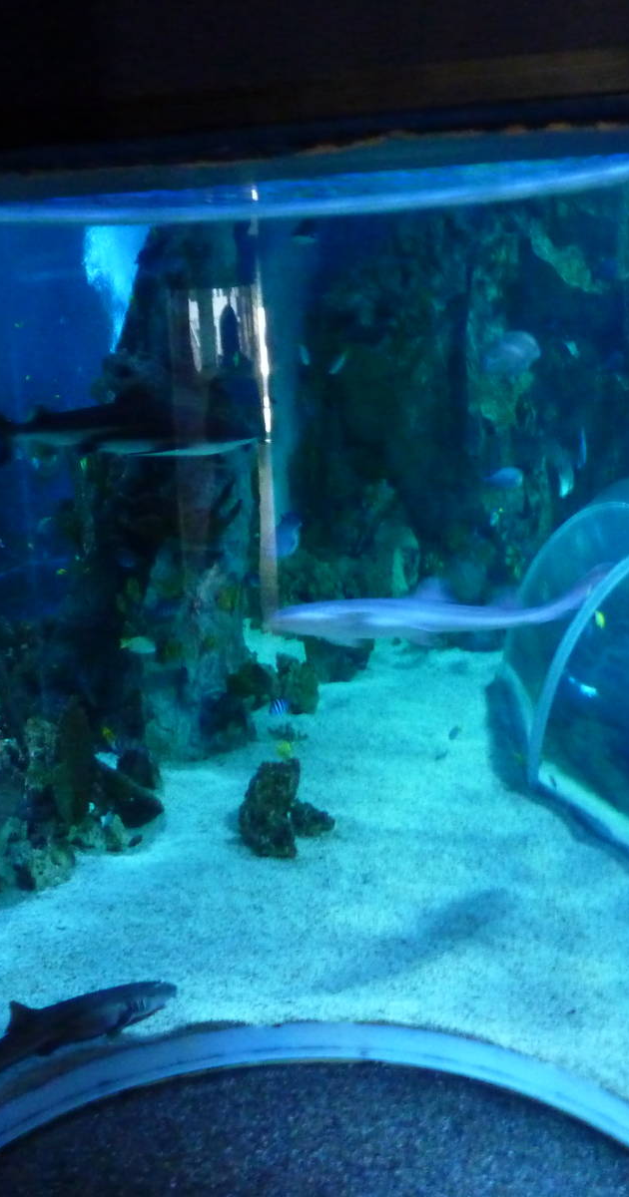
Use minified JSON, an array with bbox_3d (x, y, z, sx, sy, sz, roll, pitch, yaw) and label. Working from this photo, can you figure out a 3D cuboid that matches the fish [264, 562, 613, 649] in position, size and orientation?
[{"bbox_3d":[0.527,0.021,4.600,1.430,0.280,0.380,-3,9,-12],"label":"fish"}]

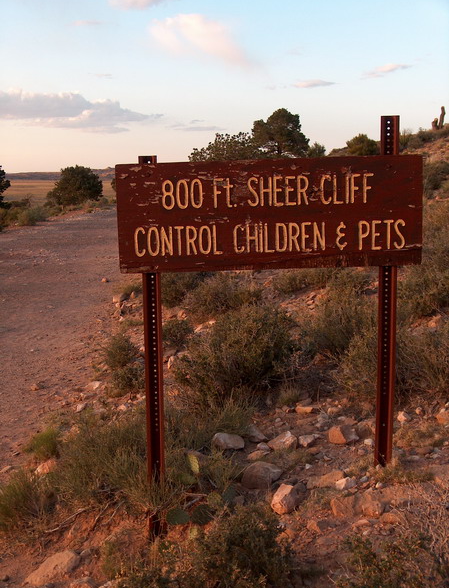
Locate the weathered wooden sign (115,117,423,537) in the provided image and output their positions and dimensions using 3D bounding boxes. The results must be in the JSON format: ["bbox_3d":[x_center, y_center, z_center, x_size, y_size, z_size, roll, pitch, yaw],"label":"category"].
[{"bbox_3d":[0.205,0.189,4.048,1.312,1.917,0.100,-1,10,2],"label":"weathered wooden sign"}]

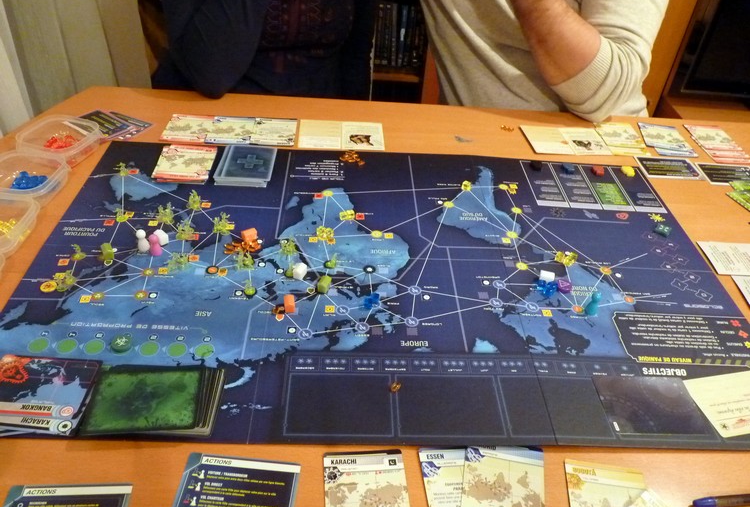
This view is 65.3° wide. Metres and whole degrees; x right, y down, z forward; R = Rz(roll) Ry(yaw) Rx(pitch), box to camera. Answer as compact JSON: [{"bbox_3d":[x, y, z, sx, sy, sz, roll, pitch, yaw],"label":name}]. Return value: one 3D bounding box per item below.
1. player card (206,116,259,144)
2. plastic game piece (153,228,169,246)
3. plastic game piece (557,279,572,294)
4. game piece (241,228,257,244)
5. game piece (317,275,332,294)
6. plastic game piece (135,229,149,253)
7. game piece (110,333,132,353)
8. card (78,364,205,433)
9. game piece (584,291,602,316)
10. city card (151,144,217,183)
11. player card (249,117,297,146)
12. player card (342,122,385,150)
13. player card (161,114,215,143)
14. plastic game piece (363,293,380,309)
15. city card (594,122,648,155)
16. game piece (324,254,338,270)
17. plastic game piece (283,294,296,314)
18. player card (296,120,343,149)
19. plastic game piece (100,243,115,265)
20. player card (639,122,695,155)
[{"bbox_3d":[-0.217,-0.186,0.884,0.064,0.002,0.088,1,39,-4],"label":"player card"},{"bbox_3d":[-0.240,-0.018,0.658,0.011,0.011,0.014,-19,44,-27],"label":"plastic game piece"},{"bbox_3d":[0.209,0.035,0.642,0.013,0.011,0.013,22,42,19],"label":"plastic game piece"},{"bbox_3d":[-0.144,-0.021,0.672,0.015,0.012,0.010,-14,43,-22],"label":"game piece"},{"bbox_3d":[-0.053,0.032,0.616,0.011,0.011,0.017,13,39,9],"label":"game piece"},{"bbox_3d":[-0.254,-0.015,0.640,0.013,0.024,0.013,2,39,-4],"label":"plastic game piece"},{"bbox_3d":[-0.232,0.084,0.537,0.018,0.006,0.018,5,39,0],"label":"game piece"},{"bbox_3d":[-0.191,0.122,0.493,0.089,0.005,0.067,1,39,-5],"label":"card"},{"bbox_3d":[0.230,0.052,0.612,0.014,0.026,0.014,5,39,0],"label":"game piece"},{"bbox_3d":[-0.254,-0.122,0.788,0.068,0.006,0.087,1,39,-5],"label":"city card"},{"bbox_3d":[-0.153,-0.185,0.890,0.064,0.002,0.088,2,39,-4],"label":"player card"},{"bbox_3d":[-0.018,-0.179,0.890,0.063,0.002,0.088,2,39,-4],"label":"player card"},{"bbox_3d":[-0.280,-0.187,0.879,0.065,0.002,0.088,1,39,-4],"label":"player card"},{"bbox_3d":[-0.003,0.048,0.603,0.009,0.008,0.017,27,44,25],"label":"plastic game piece"},{"bbox_3d":[0.402,-0.188,0.953,0.062,0.002,0.098,3,39,-2],"label":"city card"},{"bbox_3d":[-0.048,0.010,0.641,0.013,0.015,0.011,3,39,-2],"label":"game piece"},{"bbox_3d":[-0.086,0.051,0.589,0.011,0.011,0.014,-1,39,-7],"label":"plastic game piece"},{"bbox_3d":[-0.084,-0.184,0.895,0.064,0.002,0.088,2,39,-4],"label":"player card"},{"bbox_3d":[-0.289,-0.002,0.631,0.011,0.011,0.017,-15,43,-23],"label":"plastic game piece"},{"bbox_3d":[0.476,-0.185,0.951,0.063,0.003,0.100,6,39,1],"label":"player card"}]

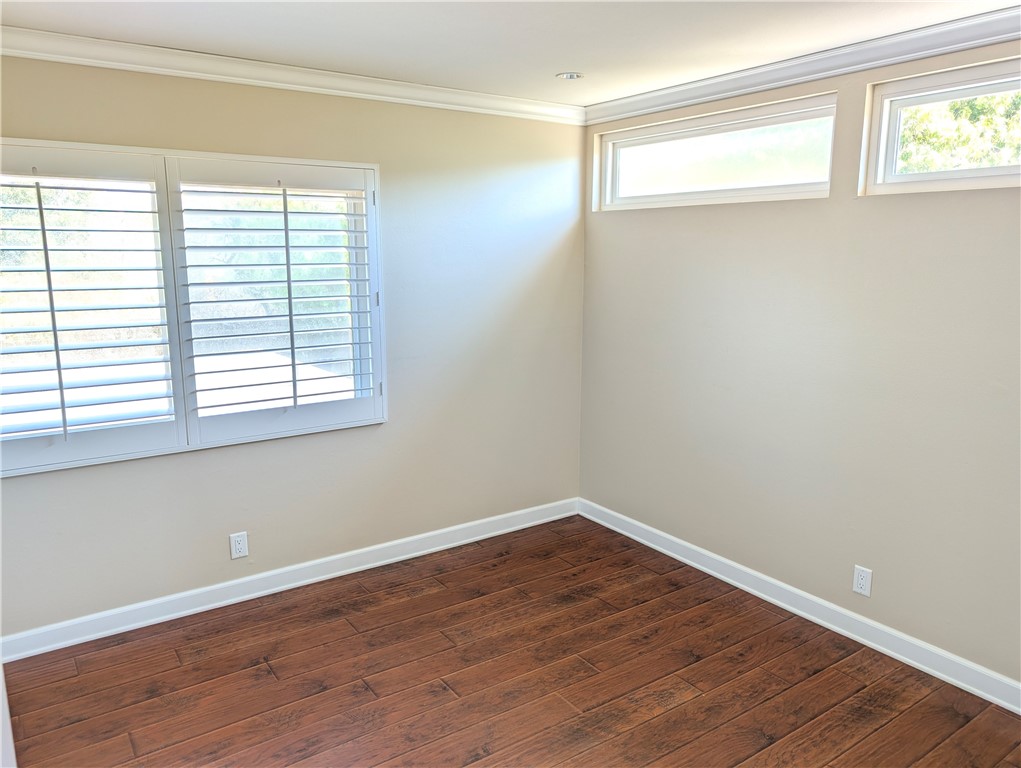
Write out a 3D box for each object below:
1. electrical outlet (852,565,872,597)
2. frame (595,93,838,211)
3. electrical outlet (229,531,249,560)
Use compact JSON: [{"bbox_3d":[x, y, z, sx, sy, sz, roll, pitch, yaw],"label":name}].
[{"bbox_3d":[1.427,0.801,2.873,0.010,0.116,0.072,-7,13,-34],"label":"electrical outlet"},{"bbox_3d":[0.899,-1.056,3.377,0.085,0.410,1.420,-7,13,-34],"label":"frame"},{"bbox_3d":[-1.221,0.732,3.194,0.072,0.116,0.010,-7,13,-34],"label":"electrical outlet"}]

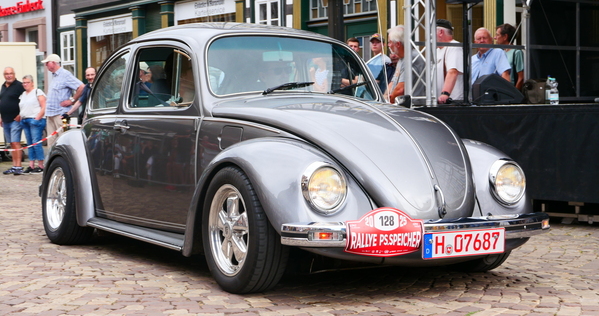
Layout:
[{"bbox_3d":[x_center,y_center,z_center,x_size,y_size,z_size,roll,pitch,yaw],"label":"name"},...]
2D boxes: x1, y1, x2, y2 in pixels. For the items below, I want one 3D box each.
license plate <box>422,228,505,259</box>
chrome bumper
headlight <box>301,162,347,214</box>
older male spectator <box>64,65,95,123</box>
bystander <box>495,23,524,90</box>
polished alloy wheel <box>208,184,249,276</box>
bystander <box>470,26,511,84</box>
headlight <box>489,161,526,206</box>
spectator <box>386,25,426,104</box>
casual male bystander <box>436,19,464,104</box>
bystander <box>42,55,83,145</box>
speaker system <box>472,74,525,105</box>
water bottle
[{"bbox_3d":[0.734,0.377,4.548,0.520,0.110,0.020,-1,2,-38],"label":"license plate"},{"bbox_3d":[0.614,0.314,4.597,1.510,0.112,0.260,-1,2,-31],"label":"chrome bumper"},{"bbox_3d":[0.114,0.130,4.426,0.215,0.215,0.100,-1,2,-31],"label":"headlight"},{"bbox_3d":[-3.490,-0.616,17.032,0.600,1.750,0.420,1,2,18],"label":"older male spectator"},{"bbox_3d":[2.281,-0.585,11.232,0.520,1.750,0.380,2,3,44],"label":"bystander"},{"bbox_3d":[-0.267,0.333,4.793,0.170,0.420,0.420,-1,2,-31],"label":"polished alloy wheel"},{"bbox_3d":[1.882,-0.412,10.225,0.500,1.760,0.320,1,2,25],"label":"bystander"},{"bbox_3d":[0.984,0.114,4.921,0.200,0.210,0.085,-1,2,-32],"label":"headlight"},{"bbox_3d":[0.989,-0.368,9.525,0.360,1.710,0.480,-1,2,-28],"label":"spectator"},{"bbox_3d":[1.399,-0.408,9.626,0.360,1.780,0.500,-1,2,-31],"label":"casual male bystander"},{"bbox_3d":[-3.201,-0.517,13.925,0.380,1.760,0.540,-1,2,-35],"label":"bystander"},{"bbox_3d":[1.774,-0.608,9.200,0.410,0.290,0.450,0,2,-3],"label":"speaker system"},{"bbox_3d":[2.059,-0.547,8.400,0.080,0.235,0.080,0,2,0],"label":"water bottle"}]

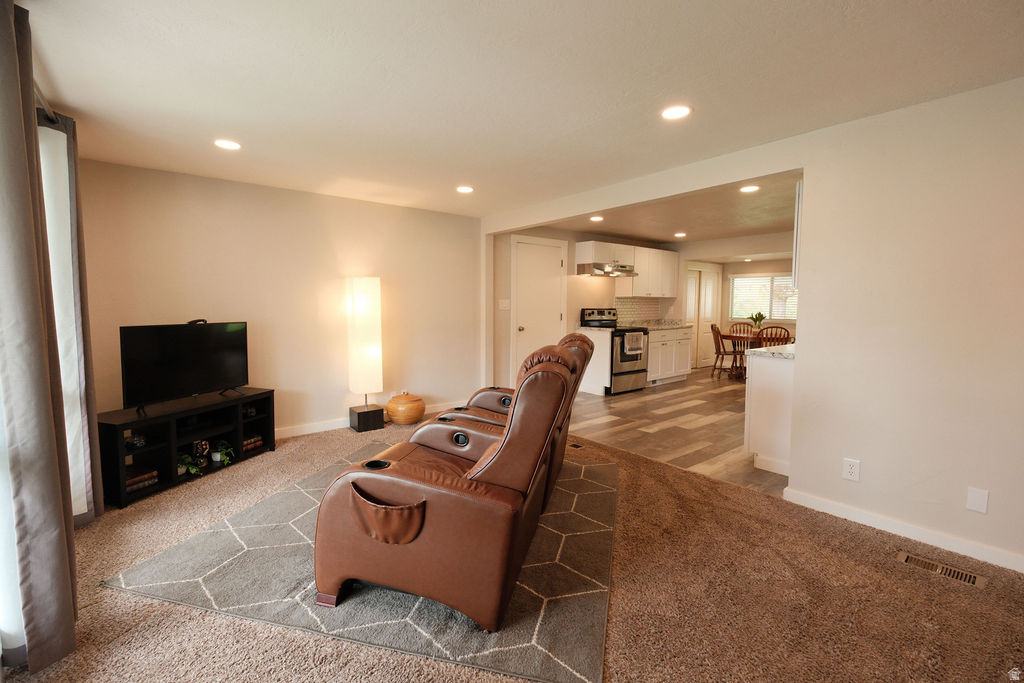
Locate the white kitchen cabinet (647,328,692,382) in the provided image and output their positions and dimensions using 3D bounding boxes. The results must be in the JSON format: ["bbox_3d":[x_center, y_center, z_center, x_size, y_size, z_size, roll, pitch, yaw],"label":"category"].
[{"bbox_3d":[2.280,0.217,6.947,1.270,0.895,0.620,-5,7,-40],"label":"white kitchen cabinet"}]

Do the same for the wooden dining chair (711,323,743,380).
[{"bbox_3d":[3.650,0.172,7.250,0.530,0.920,0.460,0,5,5],"label":"wooden dining chair"}]

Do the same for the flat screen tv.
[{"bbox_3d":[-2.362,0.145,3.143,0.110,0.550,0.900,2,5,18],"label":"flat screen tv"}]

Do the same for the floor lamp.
[{"bbox_3d":[-1.458,0.124,4.250,0.250,1.510,0.240,-4,6,-38],"label":"floor lamp"}]

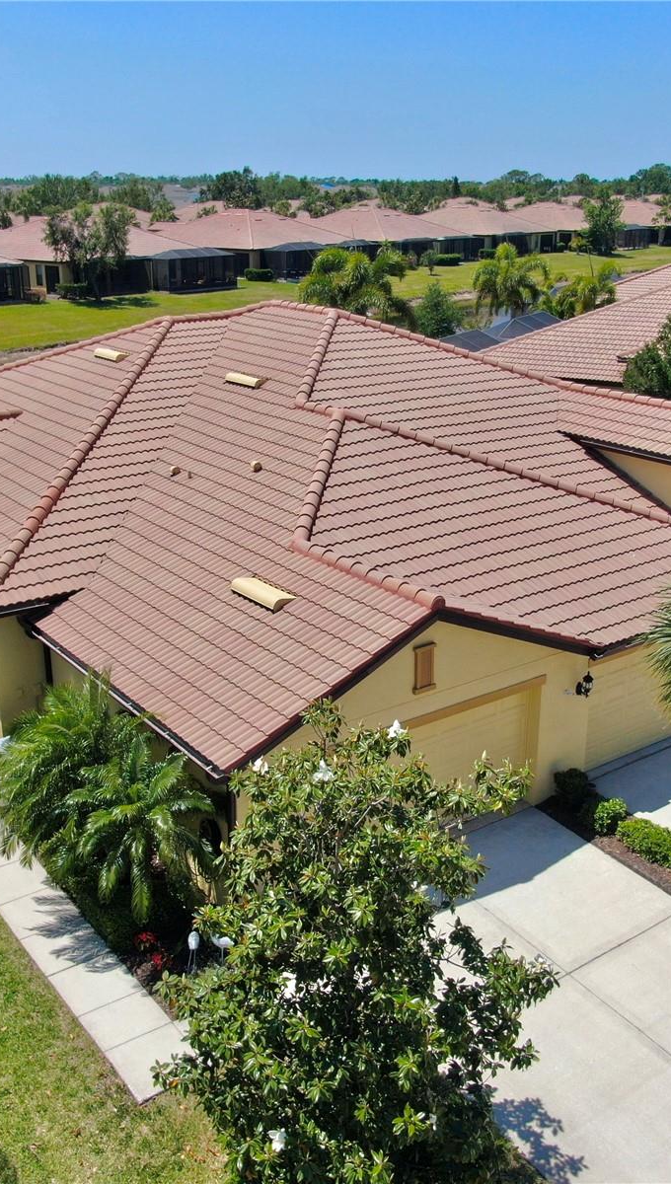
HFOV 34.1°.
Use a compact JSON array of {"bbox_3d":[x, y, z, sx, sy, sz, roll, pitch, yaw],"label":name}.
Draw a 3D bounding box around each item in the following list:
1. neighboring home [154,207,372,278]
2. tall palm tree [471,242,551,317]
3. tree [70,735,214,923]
[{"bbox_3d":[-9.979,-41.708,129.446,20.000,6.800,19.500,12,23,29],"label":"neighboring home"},{"bbox_3d":[10.835,-18.390,67.957,4.600,6.300,4.600,0,21,0],"label":"tall palm tree"},{"bbox_3d":[-2.697,3.391,14.840,2.350,2.600,2.350,0,21,0],"label":"tree"}]

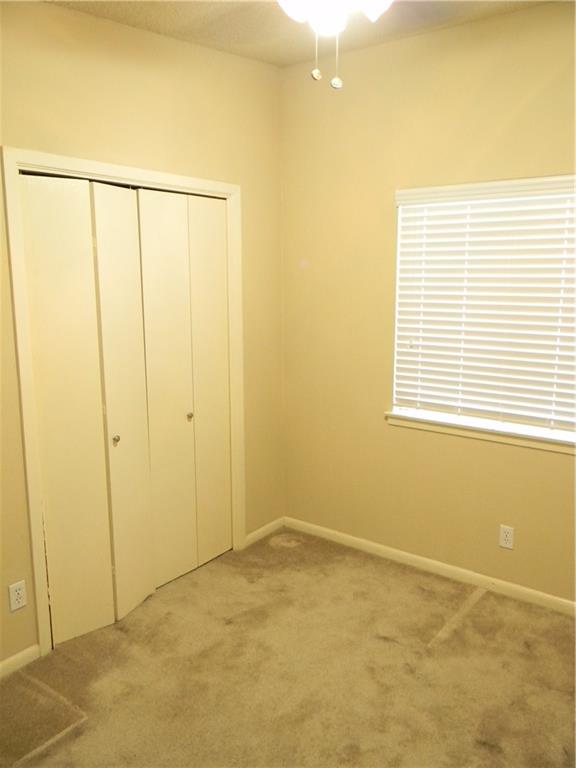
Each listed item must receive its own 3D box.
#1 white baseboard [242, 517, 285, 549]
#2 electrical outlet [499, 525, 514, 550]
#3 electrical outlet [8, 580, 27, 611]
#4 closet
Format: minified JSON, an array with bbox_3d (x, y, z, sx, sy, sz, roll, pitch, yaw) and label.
[{"bbox_3d":[-0.149,0.935,3.940,0.016,0.064,0.400,8,13,36],"label":"white baseboard"},{"bbox_3d":[1.125,0.790,3.193,0.070,0.115,0.012,8,13,36],"label":"electrical outlet"},{"bbox_3d":[-1.136,0.892,2.614,0.012,0.115,0.070,8,13,36],"label":"electrical outlet"},{"bbox_3d":[-0.687,0.096,3.059,0.110,2.030,1.200,8,13,36],"label":"closet"}]

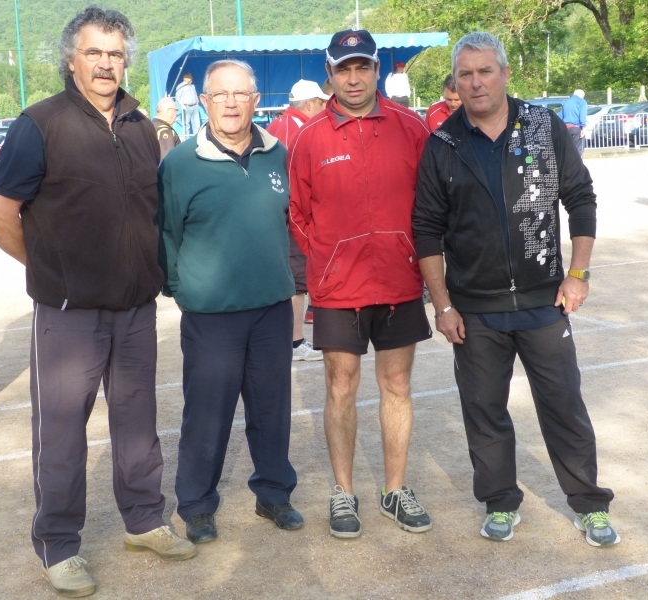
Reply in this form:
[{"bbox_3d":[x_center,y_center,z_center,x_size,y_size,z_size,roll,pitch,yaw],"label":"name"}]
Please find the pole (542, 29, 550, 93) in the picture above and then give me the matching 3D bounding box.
[{"bbox_3d":[14.647,-14.780,78.449,0.600,5.500,0.300,-2,9,0],"label":"pole"}]

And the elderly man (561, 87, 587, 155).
[{"bbox_3d":[5.834,-4.016,27.636,0.540,1.670,0.400,0,10,12],"label":"elderly man"}]

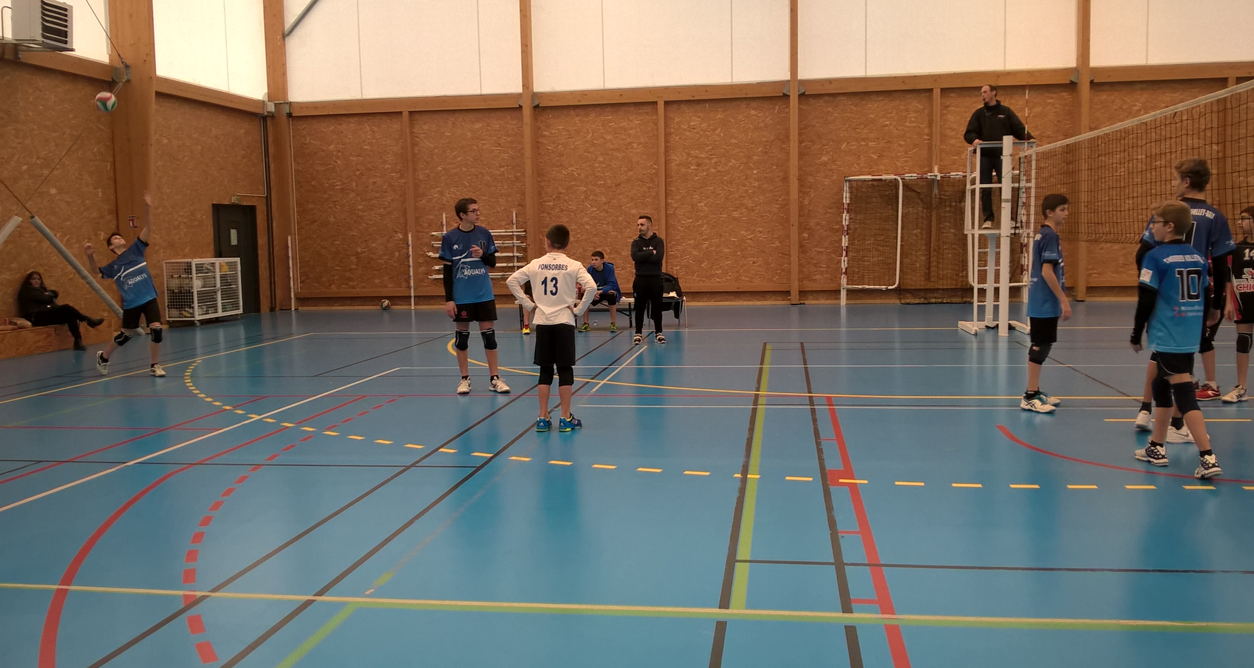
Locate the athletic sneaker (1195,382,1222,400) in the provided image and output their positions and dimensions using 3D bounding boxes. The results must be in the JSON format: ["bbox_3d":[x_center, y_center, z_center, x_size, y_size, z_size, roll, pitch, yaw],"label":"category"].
[{"bbox_3d":[4.620,0.451,7.991,0.270,0.120,0.100,0,6,8],"label":"athletic sneaker"}]

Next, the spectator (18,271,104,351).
[{"bbox_3d":[-7.738,-0.322,13.588,1.150,1.100,0.520,0,6,9],"label":"spectator"}]

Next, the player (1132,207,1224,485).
[{"bbox_3d":[3.128,0.012,5.718,0.460,1.530,0.460,-3,6,-16],"label":"player"}]

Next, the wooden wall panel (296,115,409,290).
[{"bbox_3d":[-5.590,-2.644,20.259,2.450,3.630,0.060,0,6,9],"label":"wooden wall panel"}]

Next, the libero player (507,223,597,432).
[{"bbox_3d":[-0.538,-0.050,7.324,0.640,1.510,0.360,-1,6,0],"label":"libero player"}]

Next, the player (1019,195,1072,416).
[{"bbox_3d":[3.237,-0.251,7.689,0.400,1.650,0.450,2,6,27],"label":"player"}]

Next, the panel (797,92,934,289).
[{"bbox_3d":[4.508,-2.709,18.935,2.480,3.750,0.060,0,6,9],"label":"panel"}]

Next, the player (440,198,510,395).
[{"bbox_3d":[-1.394,-0.365,9.182,0.620,1.780,0.400,-3,6,-16],"label":"player"}]

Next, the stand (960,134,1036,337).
[{"bbox_3d":[4.916,-1.267,13.324,0.800,2.500,1.050,0,6,9],"label":"stand"}]

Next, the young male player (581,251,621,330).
[{"bbox_3d":[-0.417,-0.659,14.934,0.580,1.200,0.760,1,6,19],"label":"young male player"}]

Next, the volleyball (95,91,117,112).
[{"bbox_3d":[-5.586,-2.485,10.700,0.210,0.210,0.210,0,6,9],"label":"volleyball"}]

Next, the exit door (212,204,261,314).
[{"bbox_3d":[-7.535,-1.405,19.338,0.100,2.150,1.570,0,6,9],"label":"exit door"}]

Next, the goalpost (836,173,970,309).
[{"bbox_3d":[5.634,-1.748,18.320,3.200,2.400,0.700,0,6,9],"label":"goalpost"}]

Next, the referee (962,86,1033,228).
[{"bbox_3d":[4.833,-2.298,13.046,0.850,1.850,0.480,2,7,32],"label":"referee"}]

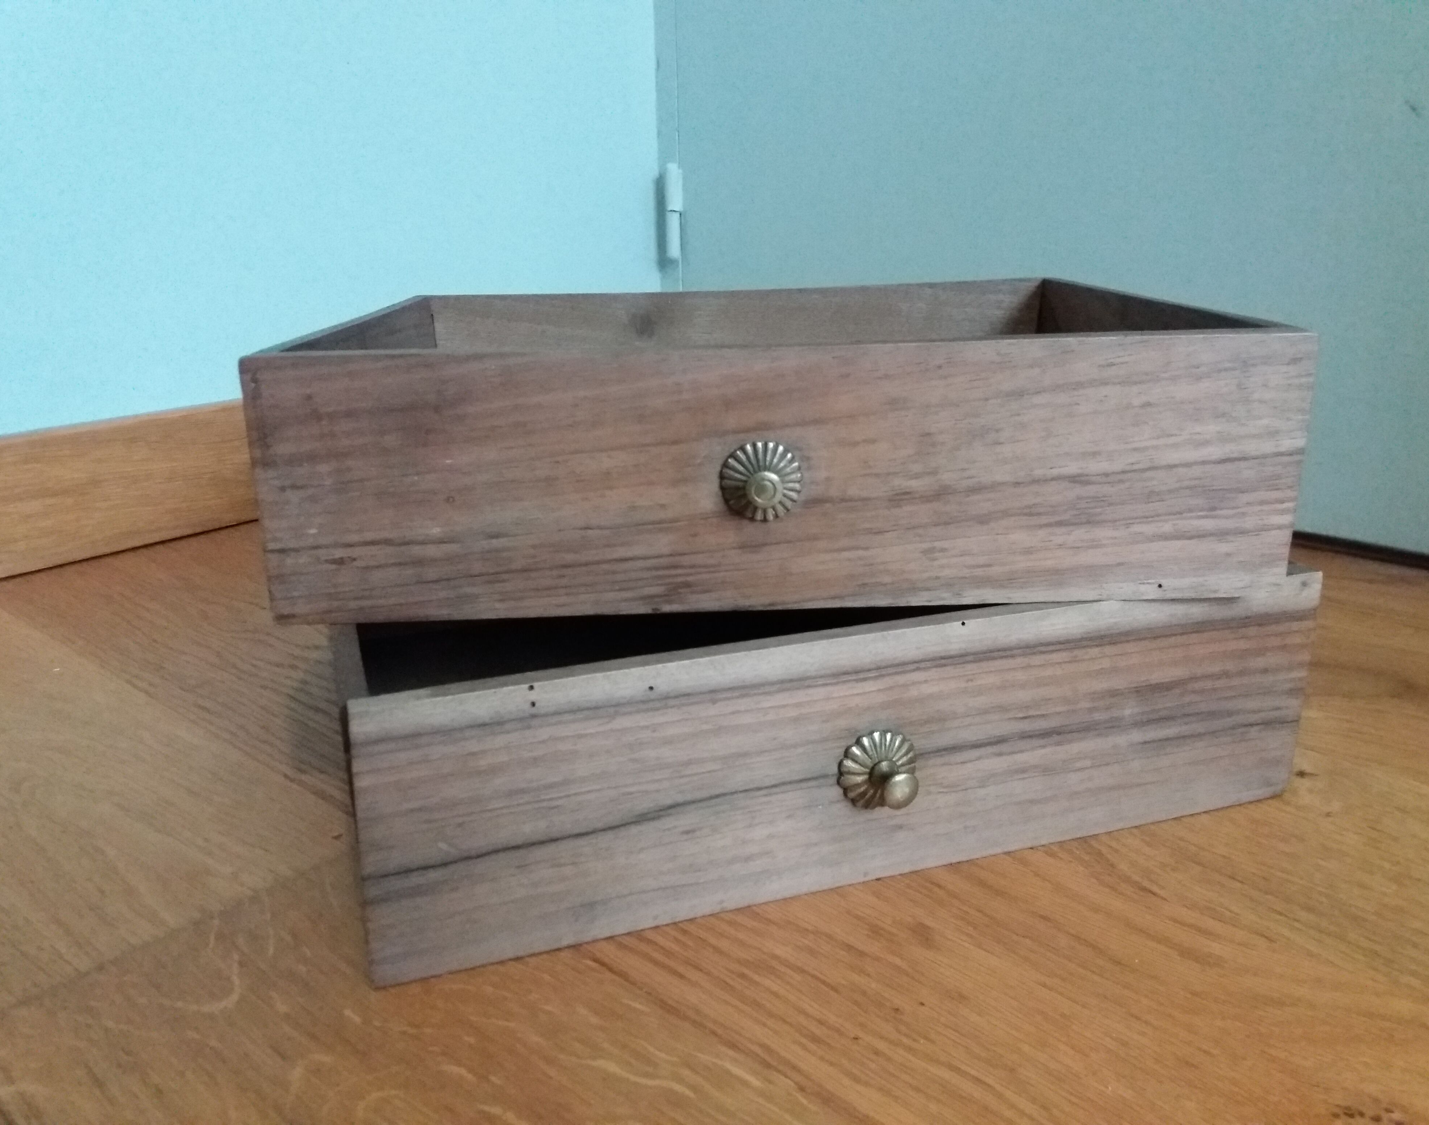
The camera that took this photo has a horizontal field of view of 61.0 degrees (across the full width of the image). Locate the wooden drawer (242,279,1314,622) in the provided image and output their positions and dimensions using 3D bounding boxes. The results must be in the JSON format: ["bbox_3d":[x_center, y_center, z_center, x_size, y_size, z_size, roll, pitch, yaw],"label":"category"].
[{"bbox_3d":[0.021,-0.075,0.618,0.405,0.106,0.343,-2,16,-2],"label":"wooden drawer"}]

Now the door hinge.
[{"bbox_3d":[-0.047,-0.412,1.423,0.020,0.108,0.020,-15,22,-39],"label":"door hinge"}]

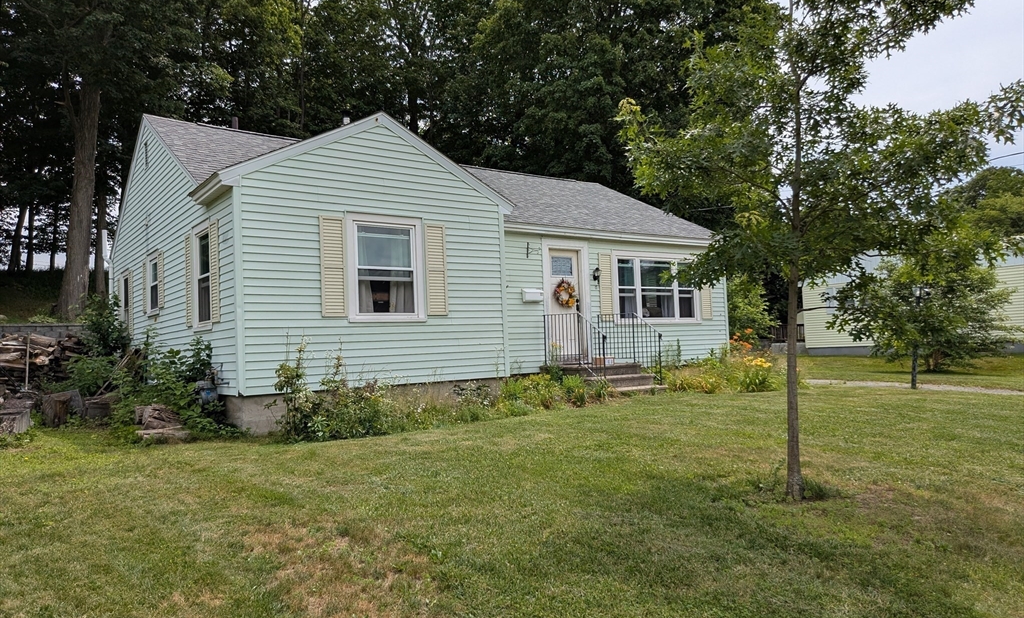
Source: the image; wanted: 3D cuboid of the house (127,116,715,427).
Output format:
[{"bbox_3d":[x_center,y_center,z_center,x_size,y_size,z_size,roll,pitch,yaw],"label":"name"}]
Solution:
[{"bbox_3d":[-1.765,-0.869,15.505,11.383,5.337,9.515,0,-4,-38],"label":"house"}]

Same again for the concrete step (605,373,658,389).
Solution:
[{"bbox_3d":[1.855,1.258,12.068,1.419,0.190,0.303,0,-4,-38],"label":"concrete step"}]

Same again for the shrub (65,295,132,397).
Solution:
[{"bbox_3d":[-7.147,0.700,12.271,1.200,1.850,1.200,0,-4,-38],"label":"shrub"}]

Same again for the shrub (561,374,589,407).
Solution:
[{"bbox_3d":[0.970,1.265,11.021,0.420,0.500,0.420,-2,-3,0],"label":"shrub"}]

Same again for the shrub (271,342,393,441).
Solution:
[{"bbox_3d":[-2.136,0.999,8.495,1.350,1.150,0.900,0,-4,-38],"label":"shrub"}]

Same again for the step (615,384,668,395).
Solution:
[{"bbox_3d":[2.038,1.397,11.830,1.419,0.138,0.311,0,-4,-38],"label":"step"}]

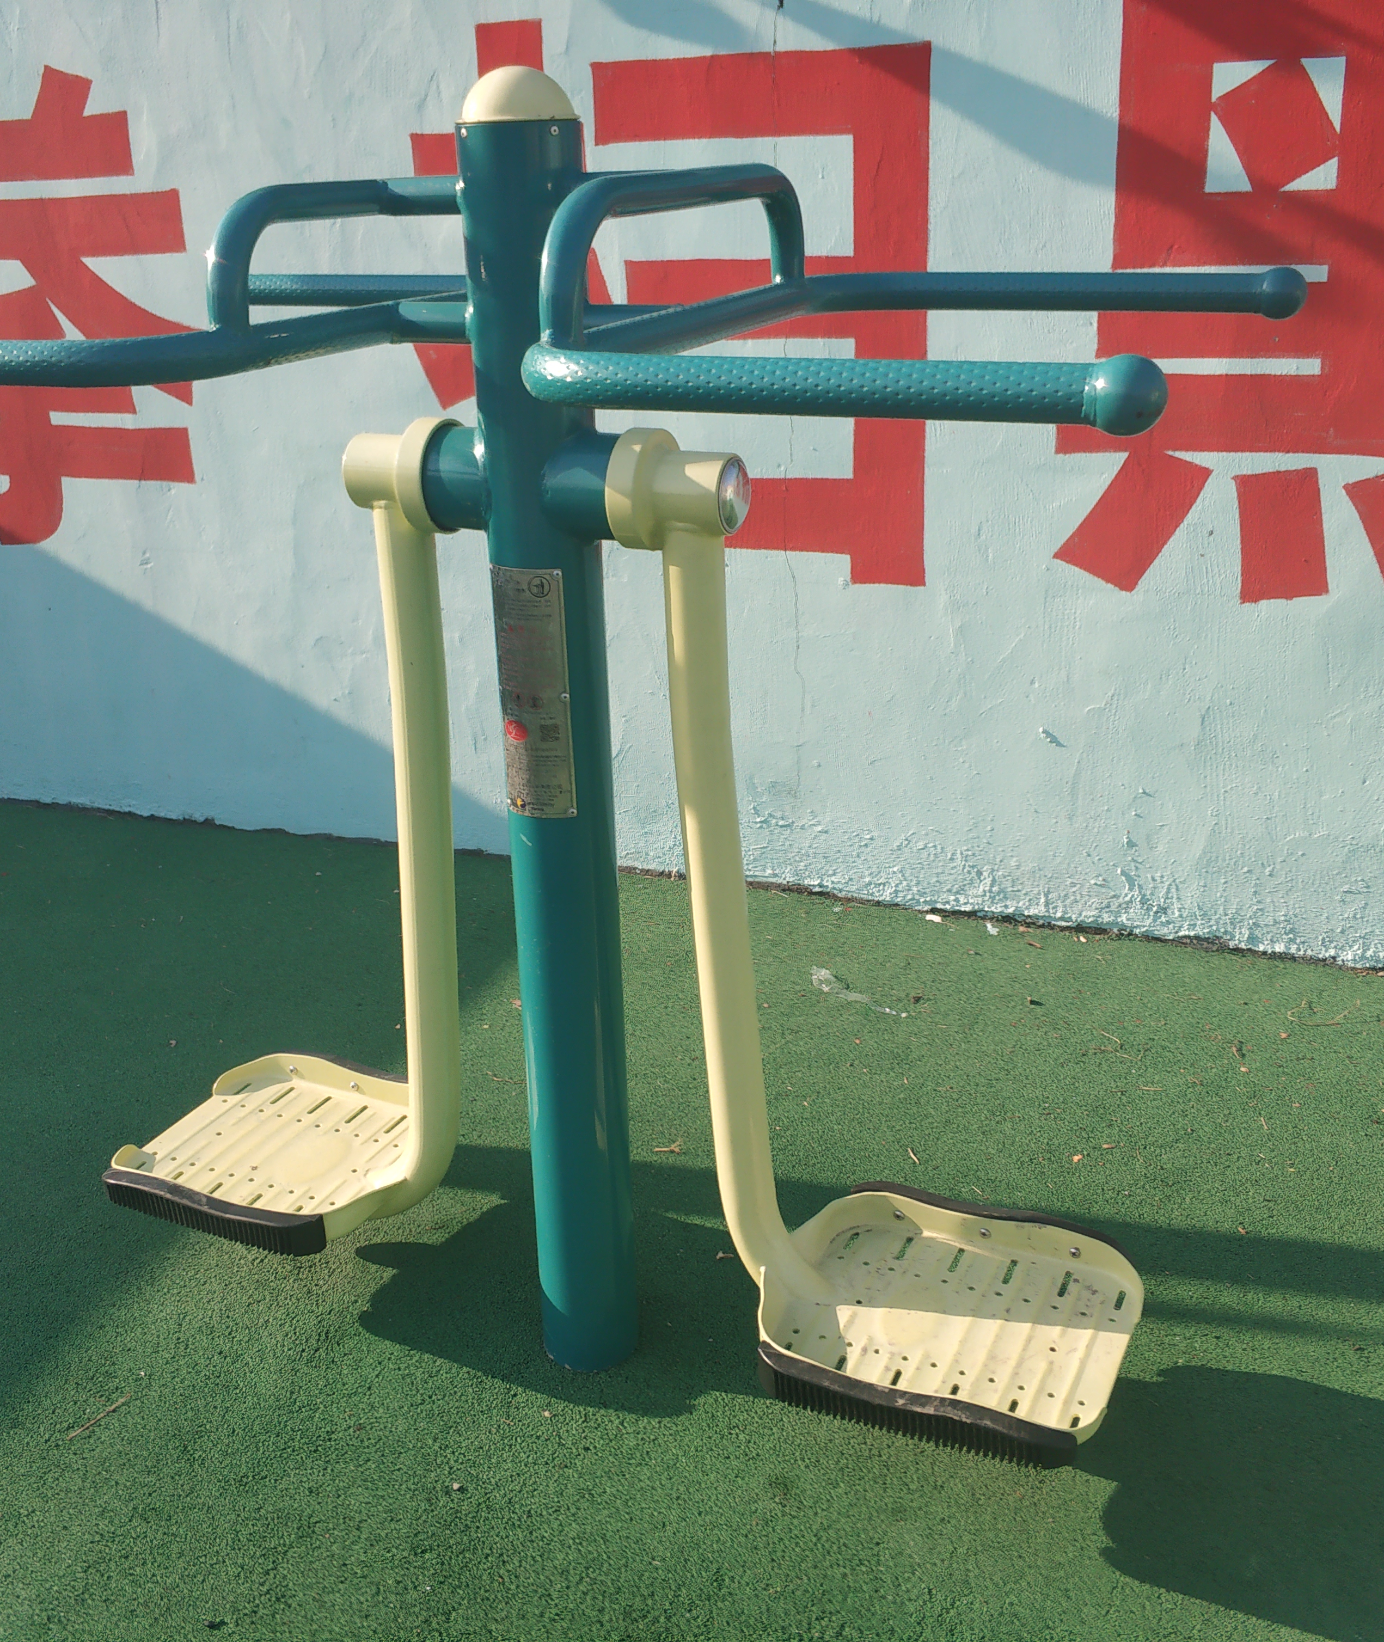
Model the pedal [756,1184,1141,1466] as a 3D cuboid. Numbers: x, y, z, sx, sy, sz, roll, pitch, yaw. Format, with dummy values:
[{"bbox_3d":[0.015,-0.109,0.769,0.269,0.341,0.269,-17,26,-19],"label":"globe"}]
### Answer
[{"bbox_3d":[0.276,0.536,1.864,0.384,0.058,0.342,7,25,25],"label":"pedal"}]

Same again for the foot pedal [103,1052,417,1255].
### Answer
[{"bbox_3d":[-0.519,0.418,2.211,0.384,0.058,0.342,9,25,24],"label":"foot pedal"}]

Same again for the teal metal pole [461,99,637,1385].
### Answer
[{"bbox_3d":[-0.140,-0.006,1.831,0.114,1.384,0.114,-1,22,1],"label":"teal metal pole"}]

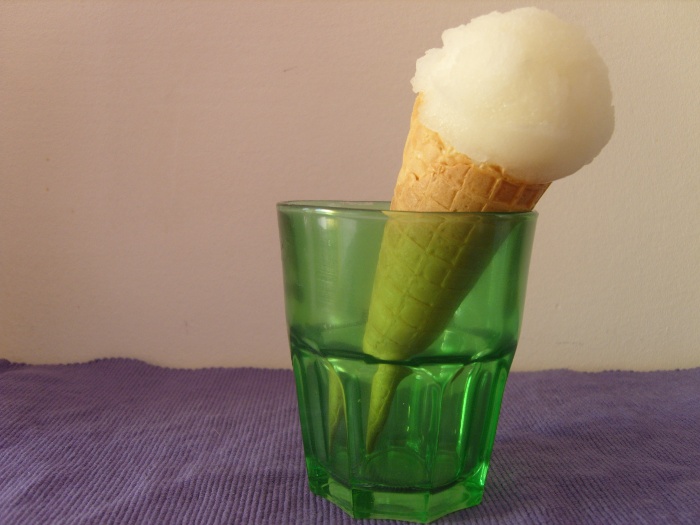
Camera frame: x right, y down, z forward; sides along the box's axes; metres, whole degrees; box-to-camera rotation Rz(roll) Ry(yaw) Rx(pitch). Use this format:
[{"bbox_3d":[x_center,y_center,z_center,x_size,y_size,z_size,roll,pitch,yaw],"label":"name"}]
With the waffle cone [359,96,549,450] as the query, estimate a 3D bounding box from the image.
[{"bbox_3d":[0.024,0.013,0.241,0.051,0.119,0.051,21,9,0],"label":"waffle cone"}]

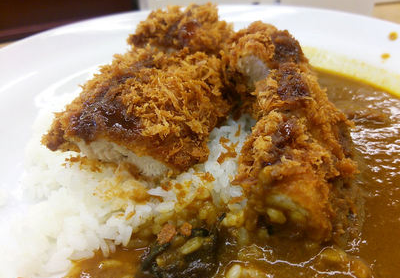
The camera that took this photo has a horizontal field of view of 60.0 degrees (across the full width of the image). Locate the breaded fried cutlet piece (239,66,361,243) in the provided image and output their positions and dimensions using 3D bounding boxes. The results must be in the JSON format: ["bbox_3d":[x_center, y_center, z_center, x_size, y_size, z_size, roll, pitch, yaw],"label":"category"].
[{"bbox_3d":[0.046,-0.004,0.171,0.046,0.044,0.090,-1,32,0],"label":"breaded fried cutlet piece"}]

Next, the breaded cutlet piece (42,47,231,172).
[{"bbox_3d":[-0.035,-0.024,0.189,0.081,0.040,0.081,6,33,11],"label":"breaded cutlet piece"}]

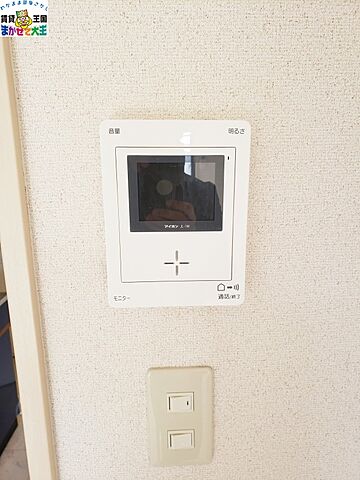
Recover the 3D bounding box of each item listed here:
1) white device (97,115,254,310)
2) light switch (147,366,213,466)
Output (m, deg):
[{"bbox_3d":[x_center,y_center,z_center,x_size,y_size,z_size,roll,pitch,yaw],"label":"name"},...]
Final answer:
[{"bbox_3d":[-0.003,-0.020,0.329,0.128,0.167,0.023,-1,12,-2],"label":"white device"},{"bbox_3d":[0.002,0.191,0.381,0.070,0.120,0.010,-1,12,-2],"label":"light switch"}]

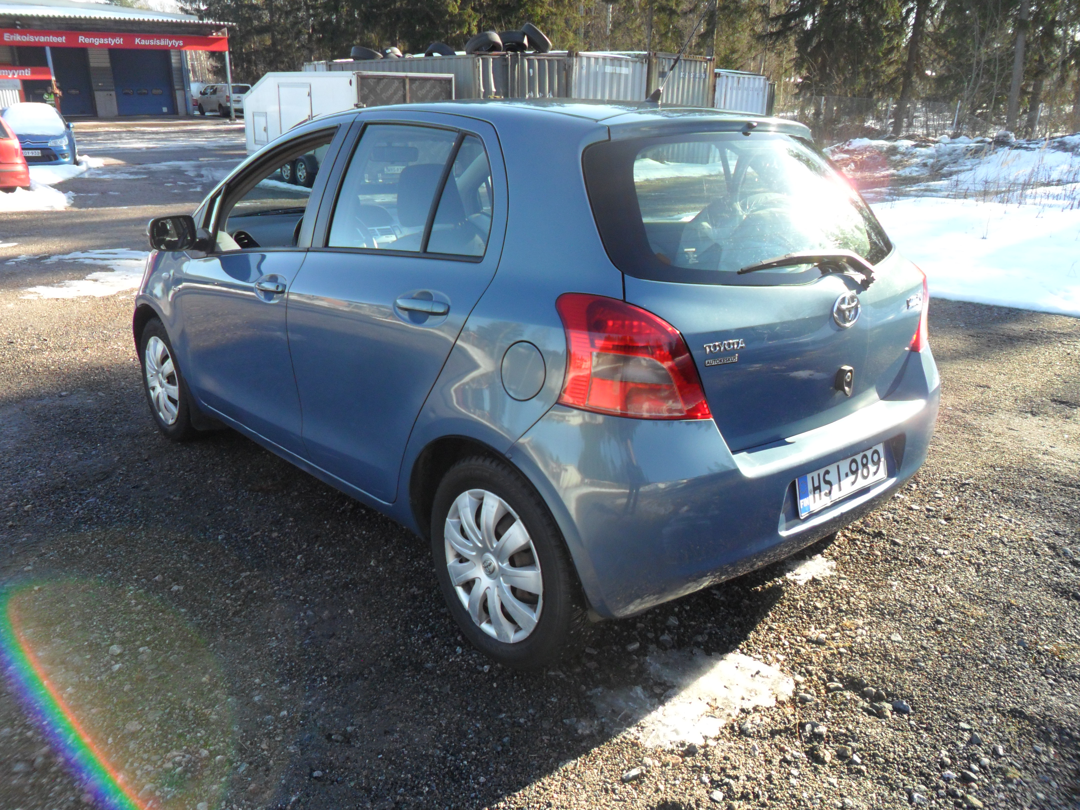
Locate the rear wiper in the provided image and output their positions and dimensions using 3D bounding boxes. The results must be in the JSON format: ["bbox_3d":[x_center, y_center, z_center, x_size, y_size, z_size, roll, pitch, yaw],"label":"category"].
[{"bbox_3d":[0.678,-0.322,2.072,0.510,0.112,0.080,-10,19,-32],"label":"rear wiper"}]

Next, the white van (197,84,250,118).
[{"bbox_3d":[-20.060,-19.349,53.407,1.900,1.950,4.850,-18,27,-41],"label":"white van"}]

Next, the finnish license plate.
[{"bbox_3d":[0.811,0.196,2.241,0.442,0.113,0.015,-13,12,-39],"label":"finnish license plate"}]

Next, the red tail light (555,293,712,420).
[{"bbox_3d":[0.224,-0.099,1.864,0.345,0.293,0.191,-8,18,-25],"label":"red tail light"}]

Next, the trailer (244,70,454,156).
[{"bbox_3d":[-3.973,-5.534,16.879,2.233,2.042,4.700,-17,27,-40],"label":"trailer"}]

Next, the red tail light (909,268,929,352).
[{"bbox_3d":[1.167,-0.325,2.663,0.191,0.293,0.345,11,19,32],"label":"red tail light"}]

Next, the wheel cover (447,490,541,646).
[{"bbox_3d":[-0.117,0.408,2.156,0.060,0.402,0.402,-13,21,-39],"label":"wheel cover"}]

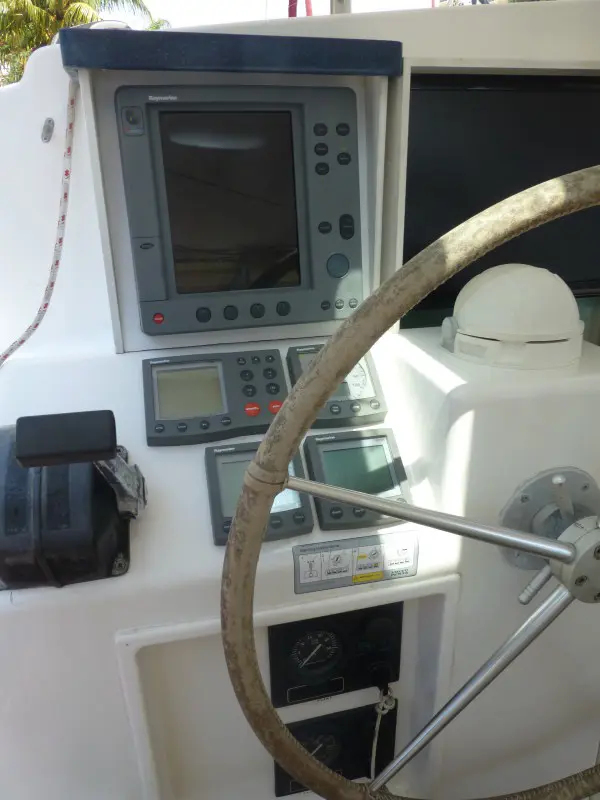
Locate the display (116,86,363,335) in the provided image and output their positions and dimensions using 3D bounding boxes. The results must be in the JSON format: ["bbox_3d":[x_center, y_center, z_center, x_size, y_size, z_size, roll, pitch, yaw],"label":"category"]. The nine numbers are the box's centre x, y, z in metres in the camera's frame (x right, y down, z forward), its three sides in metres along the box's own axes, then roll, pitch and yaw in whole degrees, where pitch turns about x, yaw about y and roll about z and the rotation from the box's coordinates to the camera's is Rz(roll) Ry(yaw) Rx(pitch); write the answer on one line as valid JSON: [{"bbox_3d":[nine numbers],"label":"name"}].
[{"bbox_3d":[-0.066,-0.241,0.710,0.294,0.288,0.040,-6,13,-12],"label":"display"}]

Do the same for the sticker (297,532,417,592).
[{"bbox_3d":[0.065,0.189,0.645,0.149,0.061,0.003,-4,15,-10],"label":"sticker"}]

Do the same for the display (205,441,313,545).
[{"bbox_3d":[-0.049,0.103,0.646,0.110,0.026,0.115,-5,56,-11],"label":"display"}]

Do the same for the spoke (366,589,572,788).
[{"bbox_3d":[0.196,0.341,0.649,0.020,0.342,0.020,36,9,-24],"label":"spoke"}]

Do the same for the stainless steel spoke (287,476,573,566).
[{"bbox_3d":[0.144,0.120,0.545,0.345,0.020,0.020,17,16,-20],"label":"stainless steel spoke"}]

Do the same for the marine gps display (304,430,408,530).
[{"bbox_3d":[0.071,0.093,0.668,0.110,0.026,0.115,-4,56,-10],"label":"marine gps display"}]

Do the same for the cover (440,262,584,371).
[{"bbox_3d":[0.279,-0.119,0.716,0.196,0.107,0.170,-6,27,-11],"label":"cover"}]

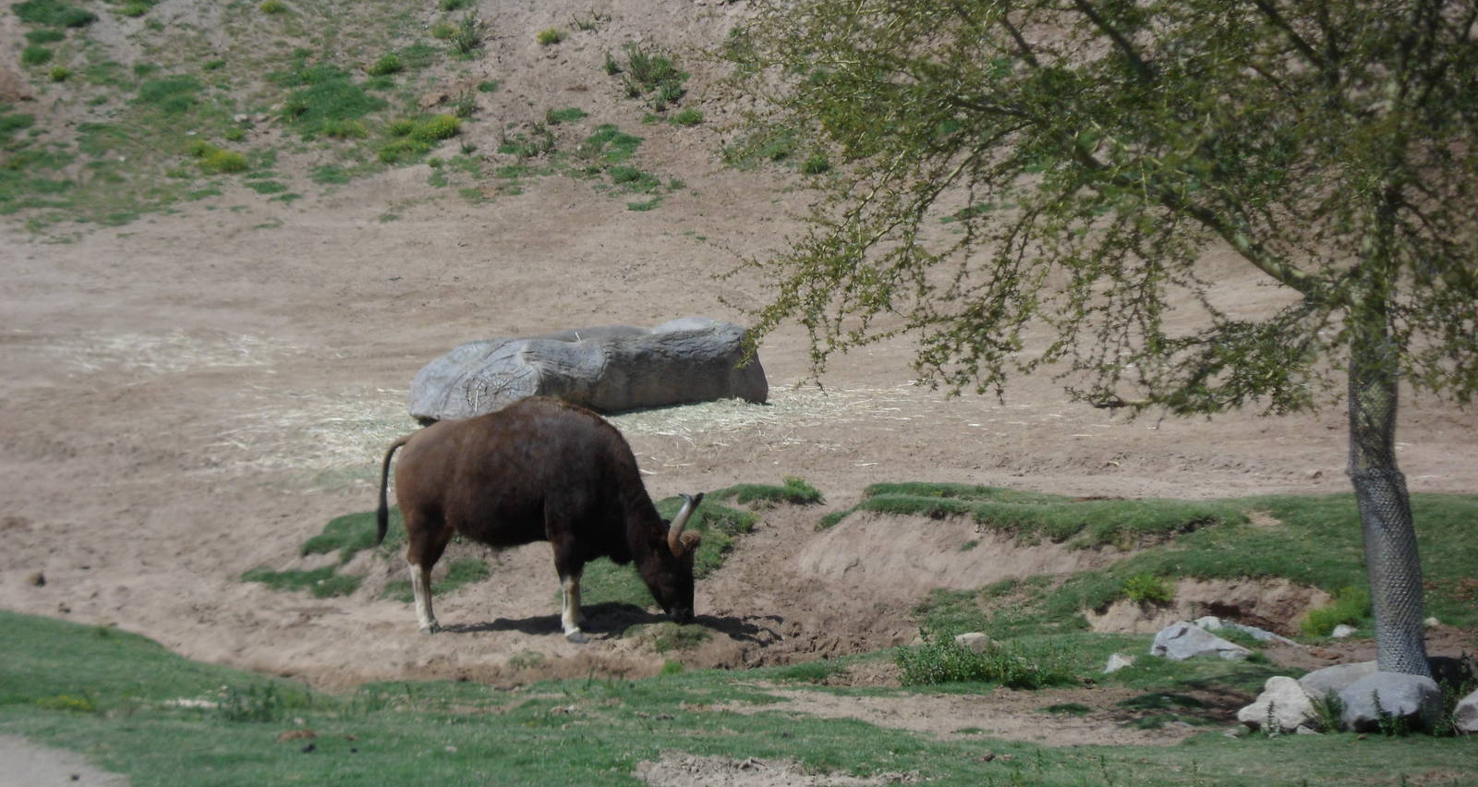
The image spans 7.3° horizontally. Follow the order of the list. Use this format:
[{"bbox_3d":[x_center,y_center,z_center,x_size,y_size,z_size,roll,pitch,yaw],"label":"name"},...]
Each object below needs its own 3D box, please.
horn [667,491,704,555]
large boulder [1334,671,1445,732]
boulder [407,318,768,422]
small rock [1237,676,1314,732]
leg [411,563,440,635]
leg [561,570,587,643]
[{"bbox_3d":[-0.344,0.831,73.800,0.180,0.400,0.270,2,7,15],"label":"horn"},{"bbox_3d":[3.882,1.836,68.800,0.610,0.320,0.500,0,7,0],"label":"large boulder"},{"bbox_3d":[-1.077,-0.172,81.700,2.300,0.620,1.100,-3,7,-20],"label":"boulder"},{"bbox_3d":[3.211,1.853,68.800,0.470,0.310,0.400,0,7,0],"label":"small rock"},{"bbox_3d":[-2.010,1.314,73.900,0.155,0.445,0.130,2,7,15],"label":"leg"},{"bbox_3d":[-1.057,1.364,73.800,0.150,0.460,0.130,2,7,15],"label":"leg"}]

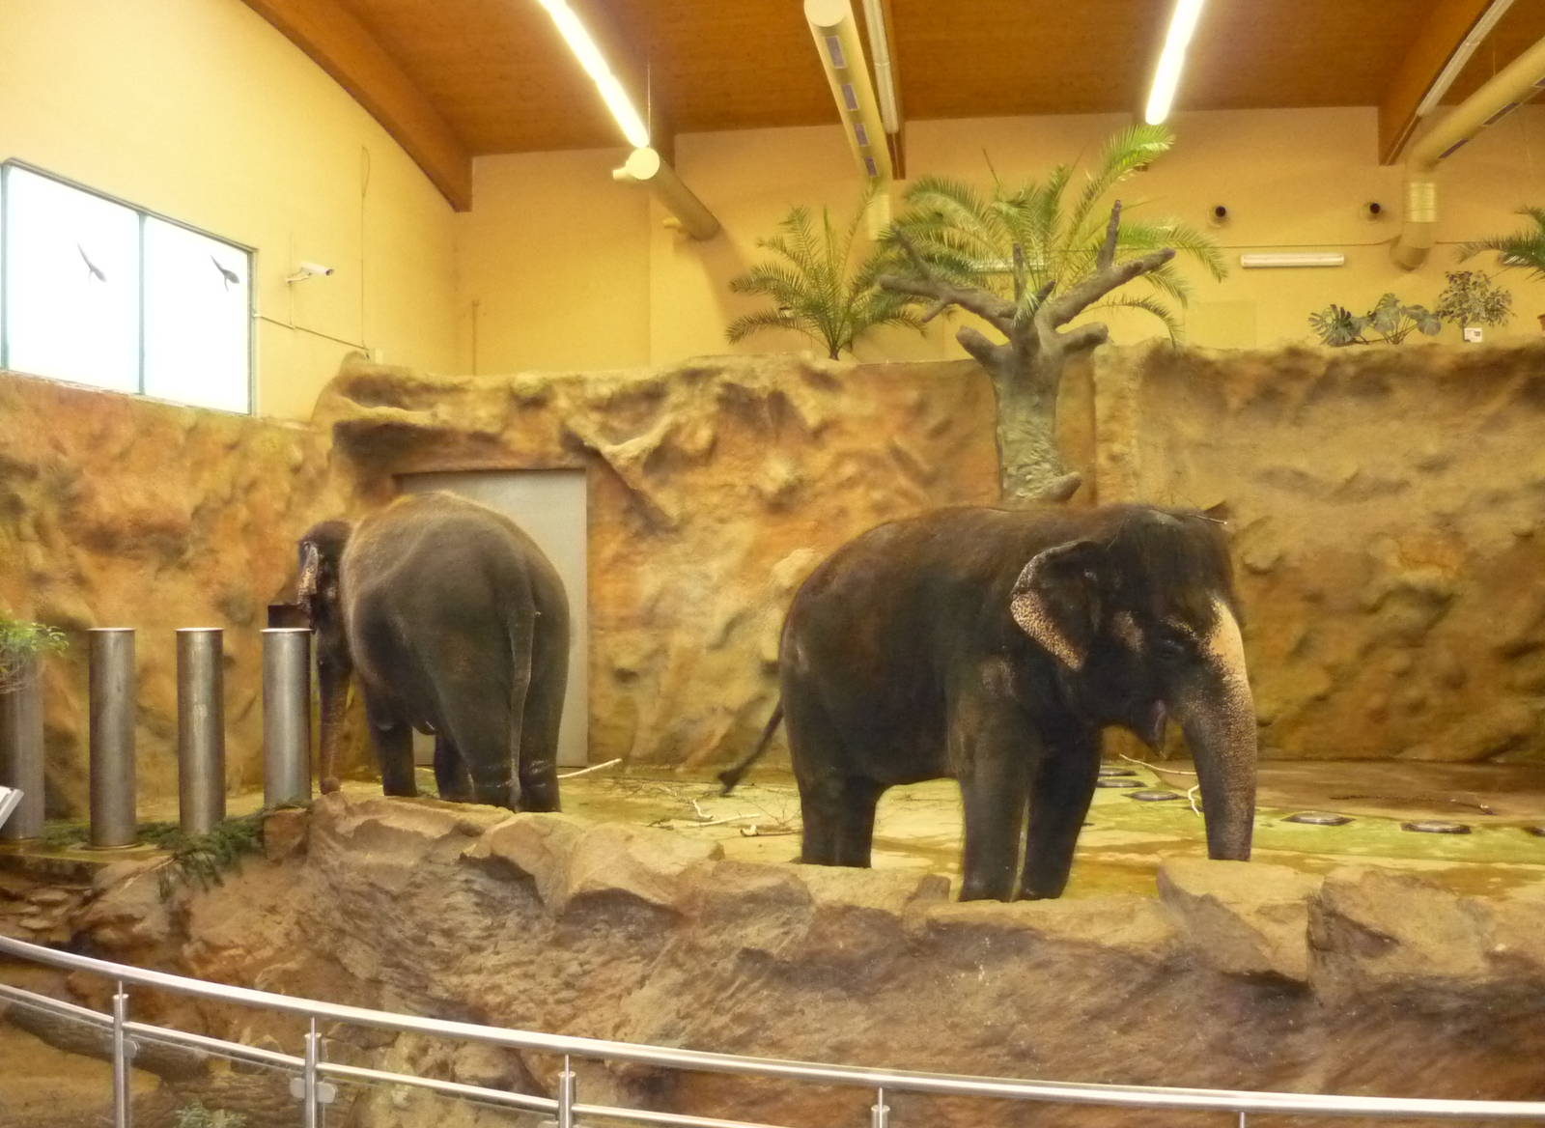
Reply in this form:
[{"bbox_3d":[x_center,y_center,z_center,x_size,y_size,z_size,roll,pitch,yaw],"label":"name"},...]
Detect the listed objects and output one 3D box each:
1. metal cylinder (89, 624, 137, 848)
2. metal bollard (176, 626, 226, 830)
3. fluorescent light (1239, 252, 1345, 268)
[{"bbox_3d":[-4.975,1.294,11.126,0.322,1.602,0.322,0,-1,0],"label":"metal cylinder"},{"bbox_3d":[-4.220,1.286,10.867,0.322,1.602,0.322,0,-1,0],"label":"metal bollard"},{"bbox_3d":[6.235,-3.635,17.673,1.230,0.150,0.120,0,-1,5],"label":"fluorescent light"}]

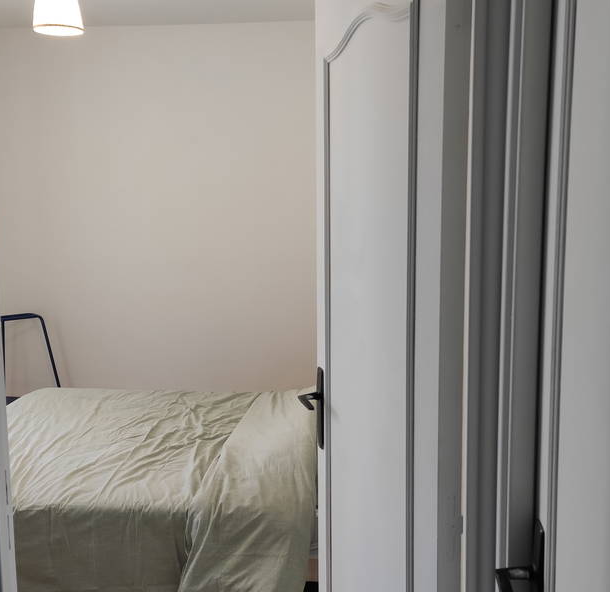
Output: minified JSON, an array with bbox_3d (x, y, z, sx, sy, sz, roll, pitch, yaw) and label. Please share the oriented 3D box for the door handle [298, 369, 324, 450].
[{"bbox_3d":[0.028,0.315,1.521,0.064,0.227,0.132,-2,6,-14],"label":"door handle"}]

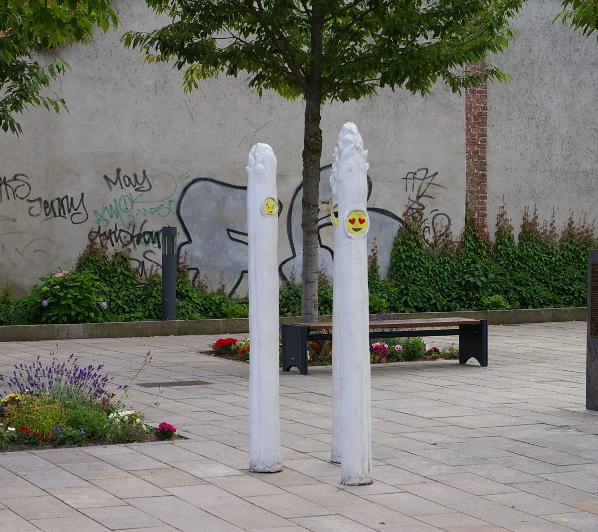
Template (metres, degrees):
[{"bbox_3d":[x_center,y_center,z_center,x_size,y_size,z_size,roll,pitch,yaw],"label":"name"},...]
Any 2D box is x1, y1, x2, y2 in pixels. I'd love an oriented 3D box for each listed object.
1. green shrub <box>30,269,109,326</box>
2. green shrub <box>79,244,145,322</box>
[{"bbox_3d":[-2.746,0.374,21.600,0.950,0.690,0.800,-1,3,-23],"label":"green shrub"},{"bbox_3d":[-2.276,0.212,22.100,0.880,0.940,0.650,-1,3,-23],"label":"green shrub"}]

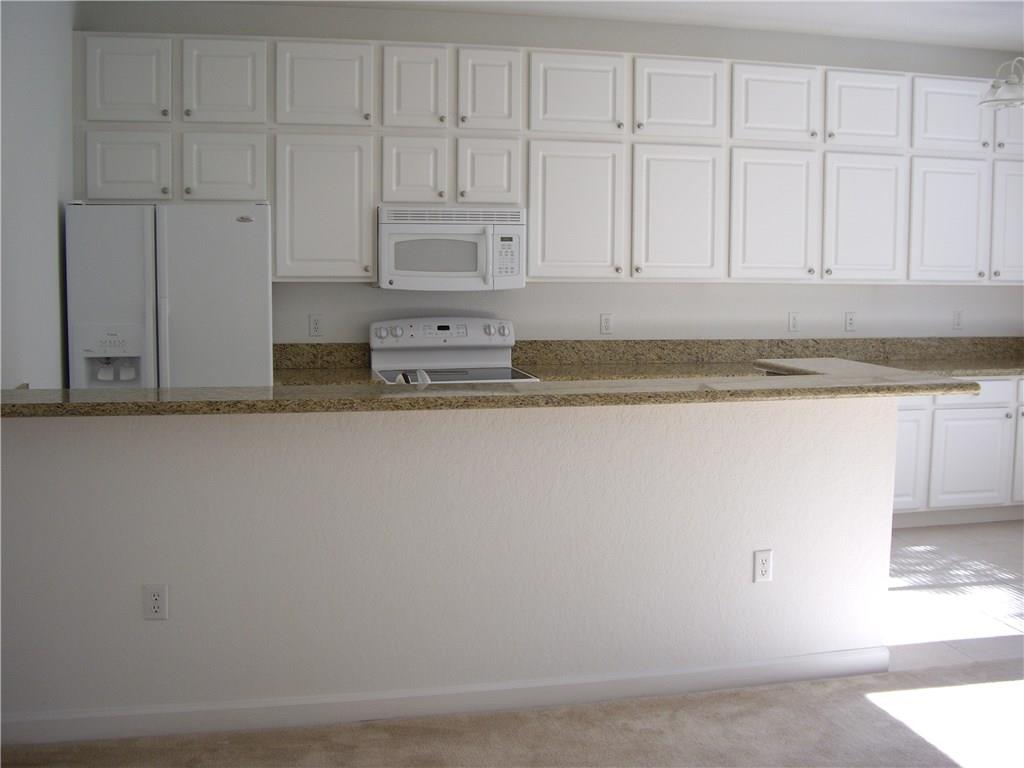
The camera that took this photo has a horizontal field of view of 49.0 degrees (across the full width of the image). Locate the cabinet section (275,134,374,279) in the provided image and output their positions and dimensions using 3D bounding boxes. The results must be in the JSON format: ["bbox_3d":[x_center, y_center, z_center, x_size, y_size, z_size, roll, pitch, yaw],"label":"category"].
[{"bbox_3d":[-0.969,-0.901,5.757,0.503,0.733,0.320,-1,6,-13],"label":"cabinet section"}]

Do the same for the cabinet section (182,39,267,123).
[{"bbox_3d":[-1.424,-1.478,5.547,0.398,0.403,0.310,-1,5,-13],"label":"cabinet section"}]

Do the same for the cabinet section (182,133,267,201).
[{"bbox_3d":[-1.433,-1.072,5.615,0.417,0.338,0.320,-1,6,-13],"label":"cabinet section"}]

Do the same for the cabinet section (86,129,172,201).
[{"bbox_3d":[-1.862,-1.063,5.520,0.417,0.338,0.320,-1,6,-13],"label":"cabinet section"}]

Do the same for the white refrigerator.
[{"bbox_3d":[-1.620,0.011,5.464,0.911,1.738,0.770,-1,6,-13],"label":"white refrigerator"}]

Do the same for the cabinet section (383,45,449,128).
[{"bbox_3d":[-0.519,-1.502,5.760,0.334,0.417,0.310,-1,5,-13],"label":"cabinet section"}]

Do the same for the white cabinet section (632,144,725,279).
[{"bbox_3d":[0.852,-0.932,6.132,0.524,0.711,0.310,-1,5,-13],"label":"white cabinet section"}]

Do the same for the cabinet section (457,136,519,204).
[{"bbox_3d":[-0.156,-1.103,5.909,0.340,0.338,0.320,-1,6,-13],"label":"cabinet section"}]

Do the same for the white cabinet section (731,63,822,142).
[{"bbox_3d":[1.398,-1.541,6.242,0.533,0.424,0.320,-1,6,-13],"label":"white cabinet section"}]

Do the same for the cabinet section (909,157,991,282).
[{"bbox_3d":[2.458,-0.950,6.512,0.542,0.717,0.310,-1,5,-13],"label":"cabinet section"}]

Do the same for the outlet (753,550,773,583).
[{"bbox_3d":[0.872,0.634,3.906,0.071,0.115,0.012,-1,6,-13],"label":"outlet"}]

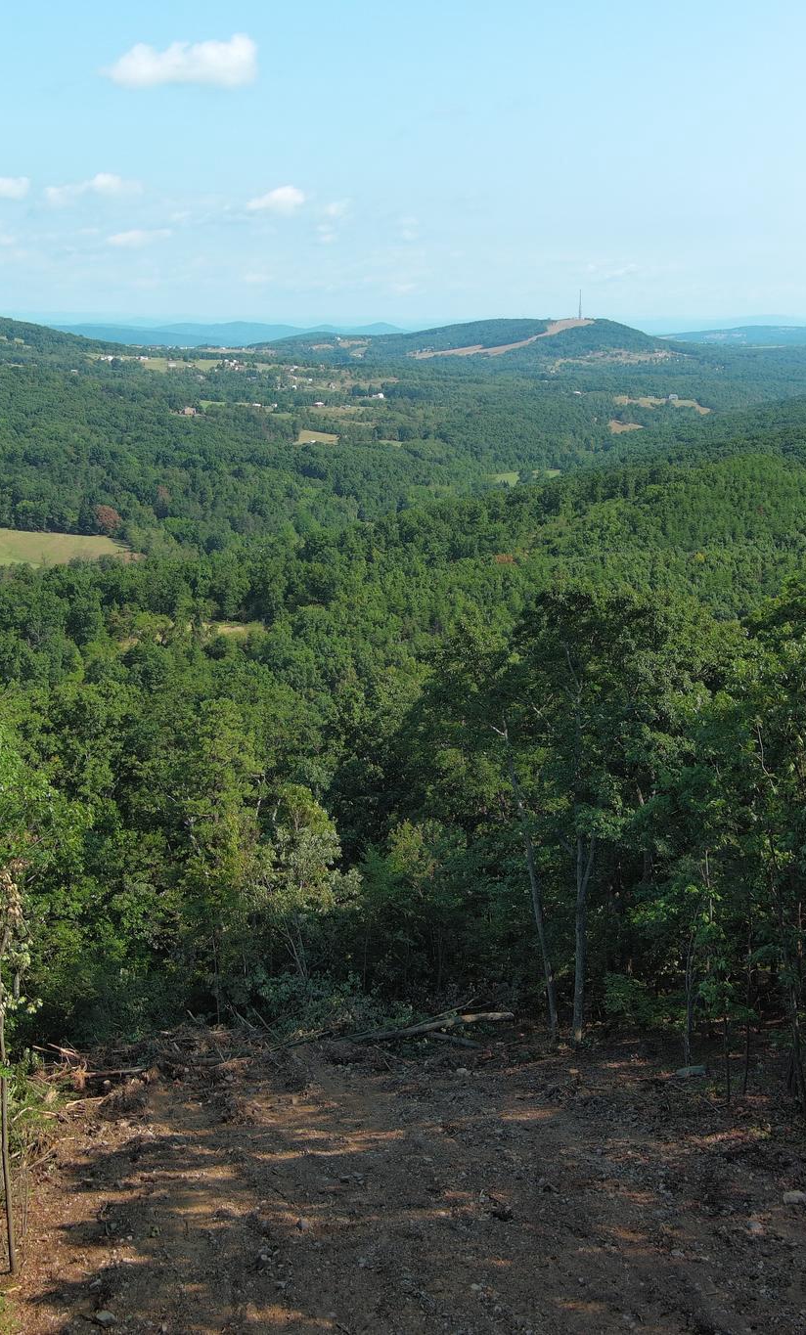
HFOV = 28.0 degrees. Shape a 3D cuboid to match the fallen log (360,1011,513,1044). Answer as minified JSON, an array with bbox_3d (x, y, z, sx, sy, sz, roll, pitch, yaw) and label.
[{"bbox_3d":[0.758,7.832,35.000,3.570,0.220,0.240,-4,12,-20],"label":"fallen log"}]

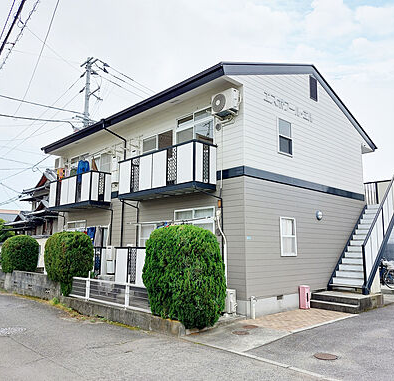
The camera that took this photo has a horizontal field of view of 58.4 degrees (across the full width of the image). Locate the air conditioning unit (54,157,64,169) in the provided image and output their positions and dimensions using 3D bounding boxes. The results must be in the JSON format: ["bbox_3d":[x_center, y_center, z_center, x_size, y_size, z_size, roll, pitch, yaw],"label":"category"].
[{"bbox_3d":[-6.381,-1.206,16.310,0.280,0.540,0.700,8,-11,-43],"label":"air conditioning unit"}]

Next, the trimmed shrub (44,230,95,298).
[{"bbox_3d":[-3.915,2.224,10.791,1.440,1.850,1.440,8,-11,-43],"label":"trimmed shrub"}]

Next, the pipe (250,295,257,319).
[{"bbox_3d":[1.327,2.754,8.274,0.120,0.530,0.110,8,-11,-43],"label":"pipe"}]

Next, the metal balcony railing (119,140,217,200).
[{"bbox_3d":[-0.982,-0.446,10.323,0.880,1.230,3.520,8,-11,-43],"label":"metal balcony railing"}]

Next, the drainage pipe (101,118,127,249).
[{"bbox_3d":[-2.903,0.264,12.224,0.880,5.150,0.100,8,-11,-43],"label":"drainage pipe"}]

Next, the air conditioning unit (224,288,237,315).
[{"bbox_3d":[0.590,2.681,8.561,0.280,0.550,0.730,8,-11,-43],"label":"air conditioning unit"}]

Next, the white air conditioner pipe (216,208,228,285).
[{"bbox_3d":[0.641,1.444,8.911,0.100,1.900,0.430,8,-11,-43],"label":"white air conditioner pipe"}]

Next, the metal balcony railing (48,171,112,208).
[{"bbox_3d":[-4.834,0.098,14.281,0.860,1.210,3.680,8,-11,-43],"label":"metal balcony railing"}]

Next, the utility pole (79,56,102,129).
[{"bbox_3d":[-6.393,-1.664,20.126,1.150,12.600,1.300,8,-11,-43],"label":"utility pole"}]

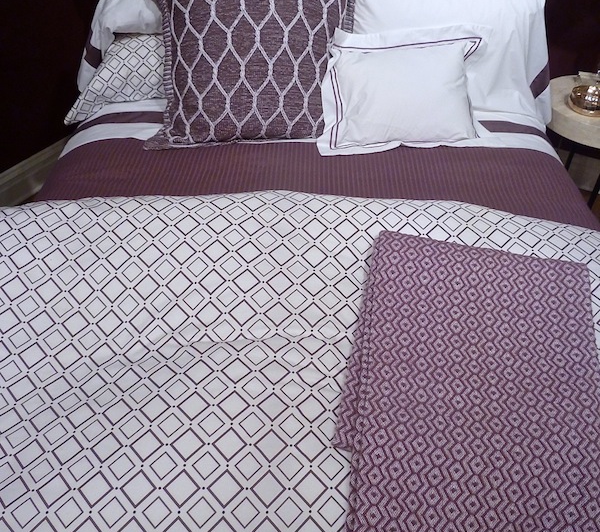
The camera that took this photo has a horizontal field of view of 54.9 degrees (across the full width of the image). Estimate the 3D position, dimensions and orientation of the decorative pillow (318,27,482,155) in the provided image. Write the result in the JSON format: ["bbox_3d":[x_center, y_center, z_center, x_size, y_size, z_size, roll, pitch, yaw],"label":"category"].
[{"bbox_3d":[0.300,-0.515,1.709,0.470,0.360,0.130,-4,15,-4],"label":"decorative pillow"}]

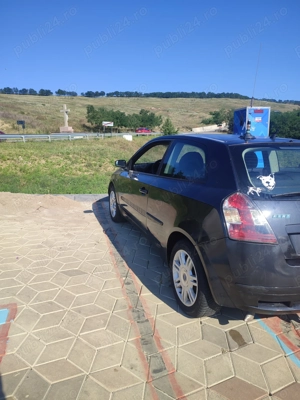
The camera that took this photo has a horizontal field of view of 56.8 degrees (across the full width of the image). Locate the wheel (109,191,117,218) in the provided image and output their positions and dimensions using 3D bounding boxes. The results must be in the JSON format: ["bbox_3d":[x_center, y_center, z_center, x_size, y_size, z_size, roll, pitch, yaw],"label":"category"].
[{"bbox_3d":[-0.532,0.069,4.553,0.190,0.440,0.440,-4,13,-20],"label":"wheel"}]

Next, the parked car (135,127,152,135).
[{"bbox_3d":[-1.420,-15.709,63.500,1.750,1.500,4.200,7,14,26],"label":"parked car"}]

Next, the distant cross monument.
[{"bbox_3d":[-16.979,-16.670,57.000,2.400,5.650,1.400,8,14,29],"label":"distant cross monument"}]

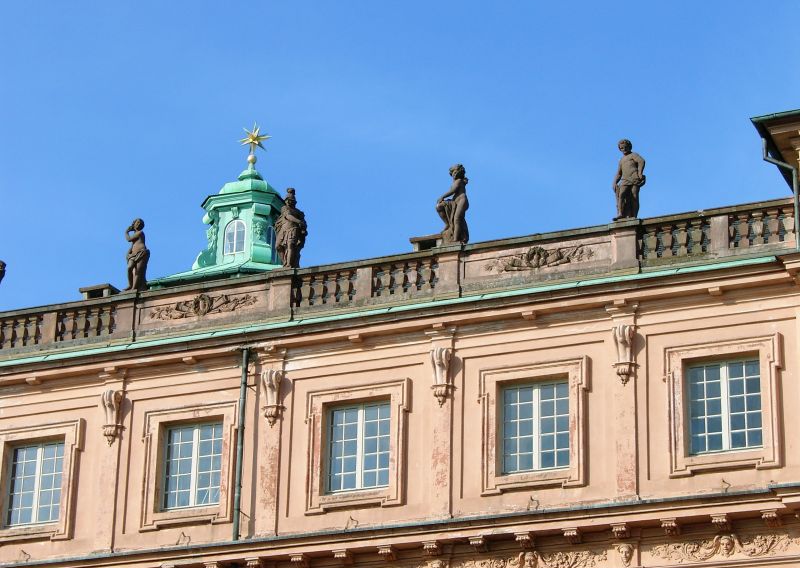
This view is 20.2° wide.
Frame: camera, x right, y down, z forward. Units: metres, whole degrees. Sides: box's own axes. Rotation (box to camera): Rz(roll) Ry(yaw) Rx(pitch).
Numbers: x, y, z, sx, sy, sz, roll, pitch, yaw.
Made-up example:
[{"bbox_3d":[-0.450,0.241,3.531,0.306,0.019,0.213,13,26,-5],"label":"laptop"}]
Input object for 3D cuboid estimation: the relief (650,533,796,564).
[{"bbox_3d":[6.269,5.121,43.533,2.912,0.460,0.160,-8,-23,22],"label":"relief"}]

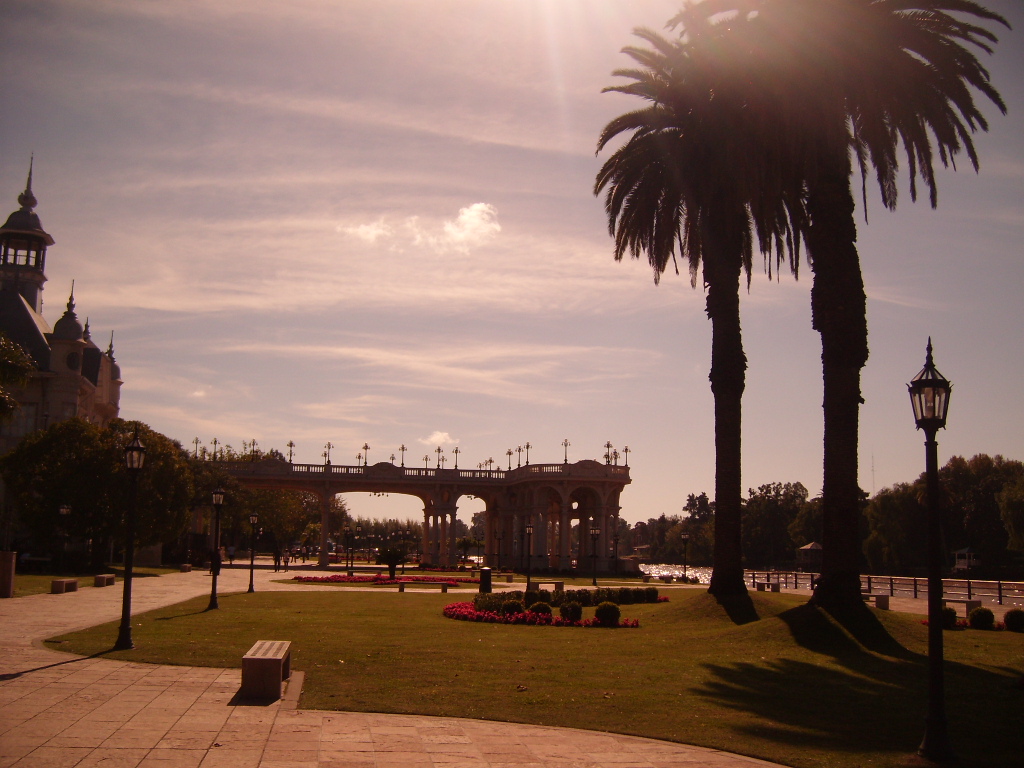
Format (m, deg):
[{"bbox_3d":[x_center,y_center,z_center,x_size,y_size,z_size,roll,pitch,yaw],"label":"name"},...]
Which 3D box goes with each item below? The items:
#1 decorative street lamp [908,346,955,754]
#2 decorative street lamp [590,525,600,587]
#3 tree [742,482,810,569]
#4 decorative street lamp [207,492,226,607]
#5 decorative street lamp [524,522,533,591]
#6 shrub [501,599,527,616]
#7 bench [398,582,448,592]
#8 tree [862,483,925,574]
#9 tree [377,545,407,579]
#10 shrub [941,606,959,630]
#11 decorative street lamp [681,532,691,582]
[{"bbox_3d":[3.645,1.370,9.013,0.400,3.600,0.400,1,-9,0],"label":"decorative street lamp"},{"bbox_3d":[4.752,9.720,59.089,0.600,3.550,0.400,1,-9,0],"label":"decorative street lamp"},{"bbox_3d":[57.625,30.721,226.545,15.000,19.000,14.000,1,-9,0],"label":"tree"},{"bbox_3d":[-8.434,4.612,29.585,0.400,3.500,0.400,1,-9,0],"label":"decorative street lamp"},{"bbox_3d":[0.829,8.329,50.589,0.400,3.550,0.400,1,-9,0],"label":"decorative street lamp"},{"bbox_3d":[0.044,5.980,27.744,0.620,0.540,0.620,1,-9,0],"label":"shrub"},{"bbox_3d":[-3.679,8.590,43.685,2.150,0.440,0.450,-1,-9,8],"label":"bench"},{"bbox_3d":[70.322,26.572,191.382,12.000,17.000,11.500,1,-9,0],"label":"tree"},{"bbox_3d":[-7.551,11.269,65.475,2.100,2.150,2.100,1,-9,0],"label":"tree"},{"bbox_3d":[10.801,5.844,25.847,0.610,0.580,0.610,1,-9,0],"label":"shrub"},{"bbox_3d":[11.841,11.765,70.789,0.600,3.550,0.400,1,-9,0],"label":"decorative street lamp"}]

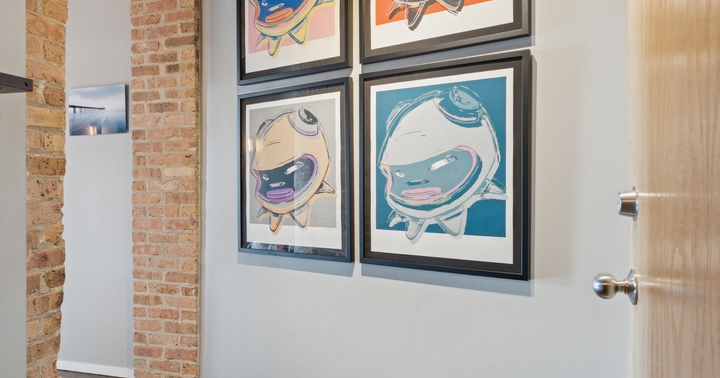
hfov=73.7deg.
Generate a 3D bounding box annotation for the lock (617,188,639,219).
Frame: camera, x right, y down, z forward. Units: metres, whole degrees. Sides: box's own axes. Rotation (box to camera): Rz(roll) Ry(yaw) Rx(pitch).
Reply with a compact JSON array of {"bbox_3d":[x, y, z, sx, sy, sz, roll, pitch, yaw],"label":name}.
[{"bbox_3d":[0.523,0.028,0.943,0.028,0.066,0.066,0,0,19],"label":"lock"}]

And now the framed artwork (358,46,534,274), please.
[{"bbox_3d":[0.294,-0.080,1.808,0.671,0.775,0.034,0,0,33],"label":"framed artwork"}]

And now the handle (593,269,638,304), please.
[{"bbox_3d":[0.500,0.192,0.951,0.077,0.069,0.069,0,0,19],"label":"handle"}]

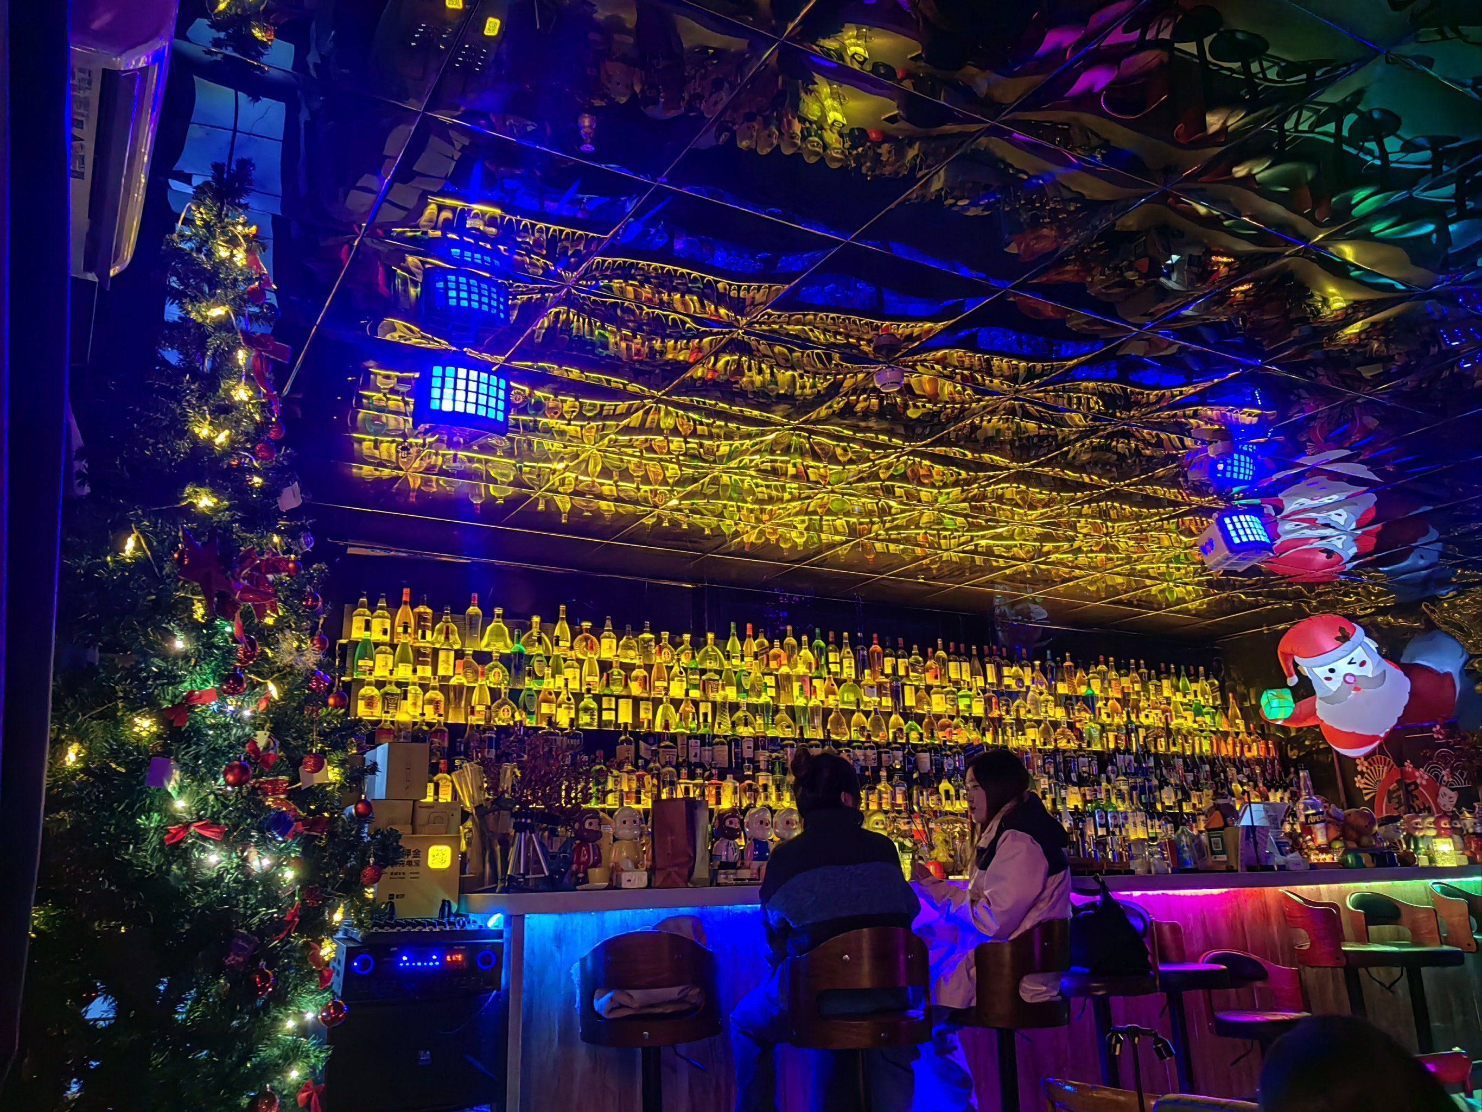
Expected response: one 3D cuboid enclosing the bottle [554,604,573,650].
[{"bbox_3d":[-0.970,0.399,6.322,0.090,0.280,0.090,7,-18,-29],"label":"bottle"}]

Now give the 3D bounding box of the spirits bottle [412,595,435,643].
[{"bbox_3d":[-1.654,0.336,6.036,0.095,0.267,0.095,7,-18,-30],"label":"spirits bottle"}]

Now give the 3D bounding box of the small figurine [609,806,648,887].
[{"bbox_3d":[-0.404,1.042,4.144,0.122,0.284,0.130,6,-17,-24],"label":"small figurine"}]

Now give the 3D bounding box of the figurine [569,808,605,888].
[{"bbox_3d":[-0.521,0.985,3.910,0.095,0.256,0.105,-15,-20,38],"label":"figurine"}]

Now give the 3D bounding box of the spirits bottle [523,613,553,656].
[{"bbox_3d":[-1.108,0.437,6.303,0.150,0.236,0.080,7,-18,-30],"label":"spirits bottle"}]

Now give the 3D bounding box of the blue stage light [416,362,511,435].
[{"bbox_3d":[-0.951,-0.503,3.817,0.310,0.225,0.230,7,-5,-29],"label":"blue stage light"}]

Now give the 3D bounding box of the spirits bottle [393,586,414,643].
[{"bbox_3d":[-1.728,0.307,5.945,0.088,0.292,0.088,8,-18,-29],"label":"spirits bottle"}]

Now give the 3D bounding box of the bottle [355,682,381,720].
[{"bbox_3d":[-1.747,0.660,5.434,0.095,0.206,0.075,8,-18,-29],"label":"bottle"}]

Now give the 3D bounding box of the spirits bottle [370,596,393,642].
[{"bbox_3d":[-1.829,0.313,5.883,0.090,0.252,0.090,8,-18,-29],"label":"spirits bottle"}]

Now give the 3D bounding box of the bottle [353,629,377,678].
[{"bbox_3d":[-1.833,0.454,5.636,0.095,0.285,0.095,7,-18,-29],"label":"bottle"}]

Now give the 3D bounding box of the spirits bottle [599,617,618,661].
[{"bbox_3d":[-0.744,0.459,6.493,0.088,0.247,0.088,8,-18,-29],"label":"spirits bottle"}]

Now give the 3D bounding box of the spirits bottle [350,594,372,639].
[{"bbox_3d":[-1.929,0.310,5.888,0.088,0.249,0.088,7,-18,-30],"label":"spirits bottle"}]

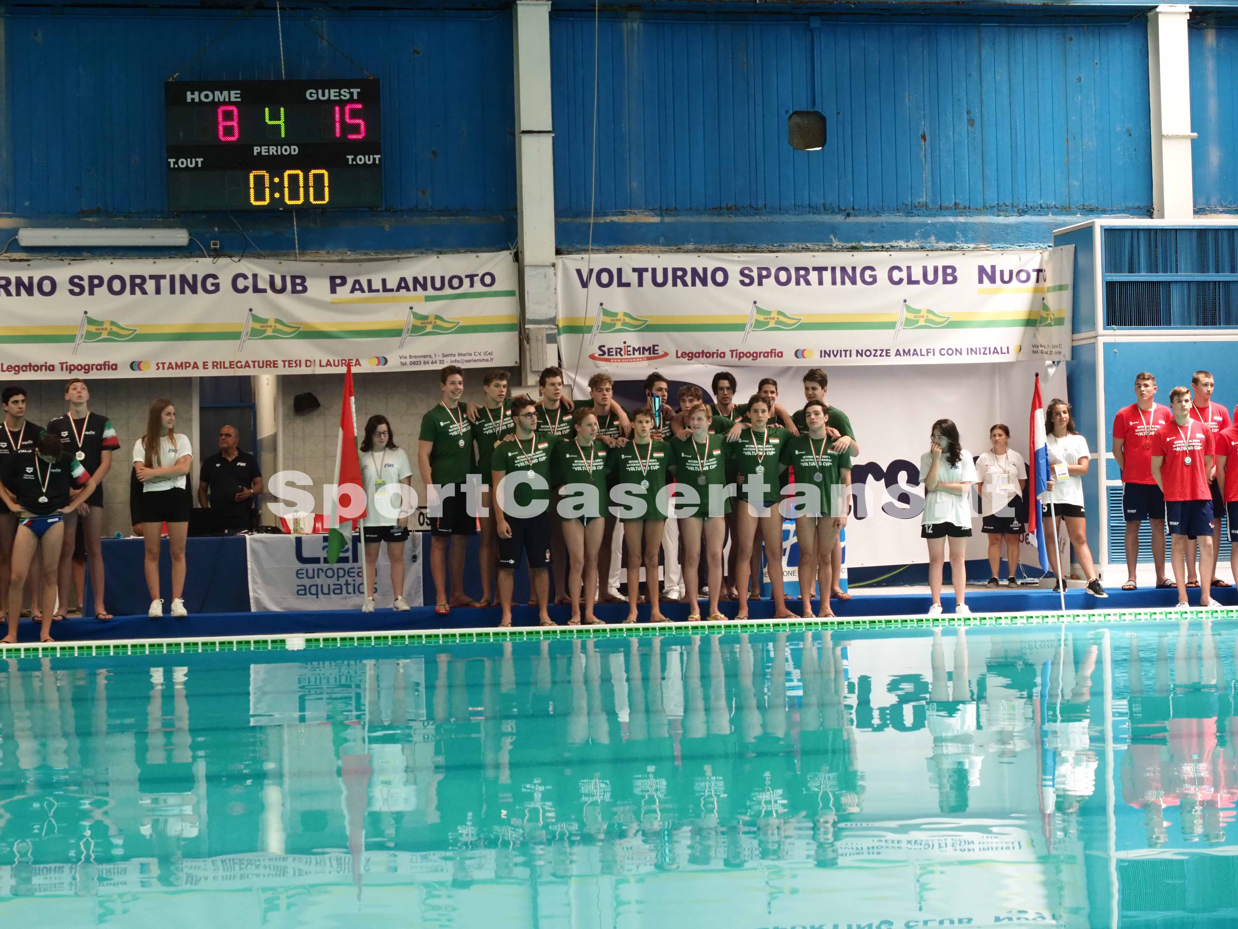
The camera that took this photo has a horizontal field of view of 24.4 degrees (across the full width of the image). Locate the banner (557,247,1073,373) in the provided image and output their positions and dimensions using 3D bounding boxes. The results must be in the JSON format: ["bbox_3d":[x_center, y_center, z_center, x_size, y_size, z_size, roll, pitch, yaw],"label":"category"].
[{"bbox_3d":[1.918,-1.515,27.524,4.940,1.140,0.750,-1,-1,-11],"label":"banner"}]

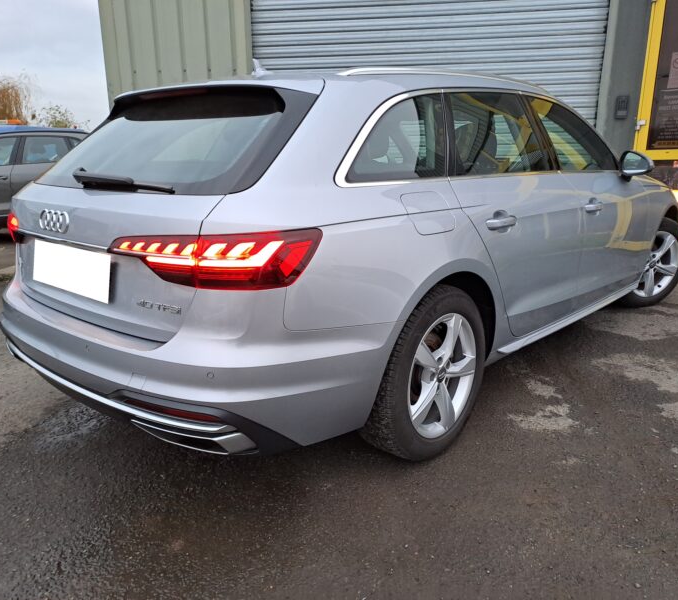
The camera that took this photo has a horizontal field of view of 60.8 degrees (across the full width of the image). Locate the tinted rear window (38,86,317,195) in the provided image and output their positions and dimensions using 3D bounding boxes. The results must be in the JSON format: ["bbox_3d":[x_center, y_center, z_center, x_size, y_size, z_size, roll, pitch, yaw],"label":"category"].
[{"bbox_3d":[-0.647,-0.540,2.023,1.240,0.100,0.500,12,59,40],"label":"tinted rear window"}]

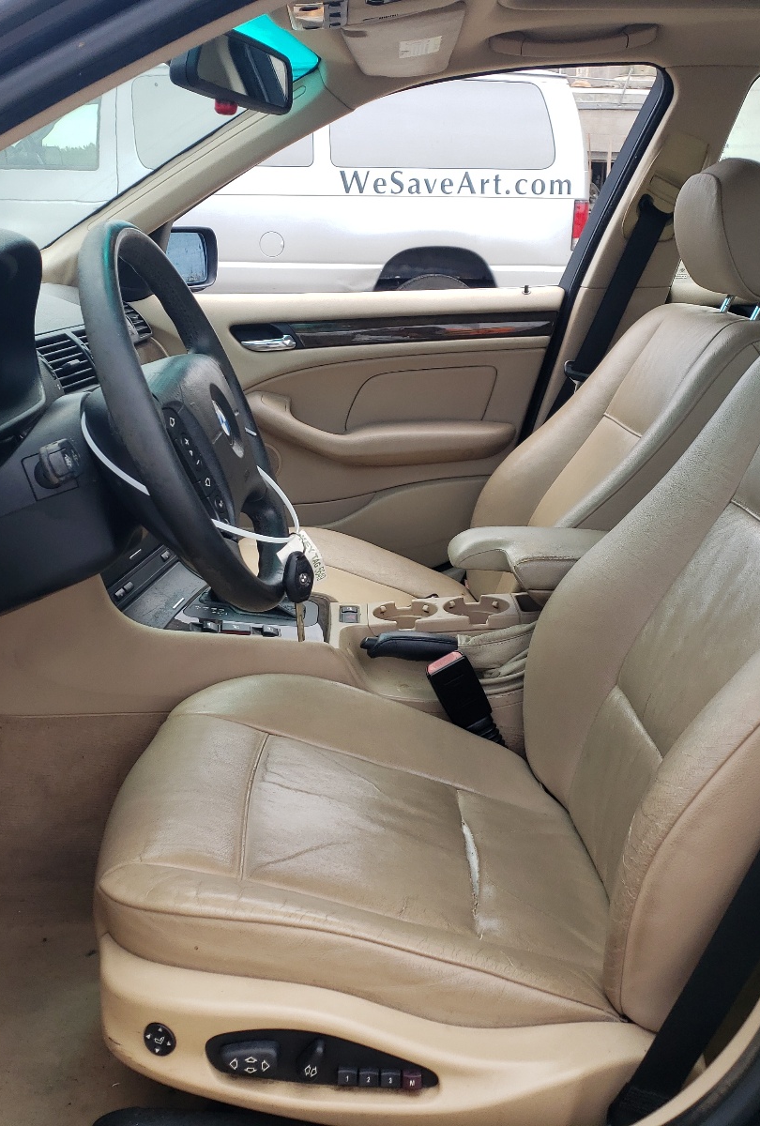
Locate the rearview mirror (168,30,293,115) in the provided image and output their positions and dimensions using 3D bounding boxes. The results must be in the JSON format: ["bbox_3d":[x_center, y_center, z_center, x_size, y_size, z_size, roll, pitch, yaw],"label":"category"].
[{"bbox_3d":[-0.178,-0.574,1.321,0.047,0.077,0.240,7,16,26],"label":"rearview mirror"}]

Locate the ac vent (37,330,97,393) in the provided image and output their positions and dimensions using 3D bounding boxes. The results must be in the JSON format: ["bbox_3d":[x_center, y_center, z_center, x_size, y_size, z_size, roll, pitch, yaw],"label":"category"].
[{"bbox_3d":[-0.381,-0.228,1.332,0.040,0.075,0.125,-27,13,7],"label":"ac vent"}]

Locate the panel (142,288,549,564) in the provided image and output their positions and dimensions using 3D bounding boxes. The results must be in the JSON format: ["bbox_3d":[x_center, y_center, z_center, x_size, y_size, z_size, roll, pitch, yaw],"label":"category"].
[{"bbox_3d":[-0.093,-0.211,2.105,0.860,0.600,0.130,0,14,1],"label":"panel"}]

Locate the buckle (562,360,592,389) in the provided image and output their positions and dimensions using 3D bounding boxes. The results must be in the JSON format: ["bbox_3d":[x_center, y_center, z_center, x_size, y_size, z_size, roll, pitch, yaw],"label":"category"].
[{"bbox_3d":[0.358,-0.328,2.029,0.060,0.075,0.022,23,14,-5],"label":"buckle"}]

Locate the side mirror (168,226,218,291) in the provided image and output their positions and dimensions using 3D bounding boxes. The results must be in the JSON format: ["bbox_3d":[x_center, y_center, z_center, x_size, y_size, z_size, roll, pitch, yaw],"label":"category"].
[{"bbox_3d":[-0.405,-0.598,2.210,0.120,0.130,0.200,3,15,13],"label":"side mirror"}]

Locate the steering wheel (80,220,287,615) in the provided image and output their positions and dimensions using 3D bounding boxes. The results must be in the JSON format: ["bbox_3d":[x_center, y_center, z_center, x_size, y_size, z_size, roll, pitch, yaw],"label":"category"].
[{"bbox_3d":[-0.172,-0.134,1.057,0.095,0.383,0.383,-20,13,7],"label":"steering wheel"}]

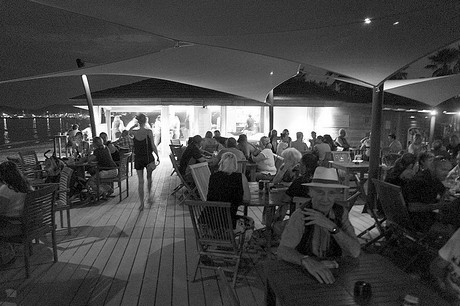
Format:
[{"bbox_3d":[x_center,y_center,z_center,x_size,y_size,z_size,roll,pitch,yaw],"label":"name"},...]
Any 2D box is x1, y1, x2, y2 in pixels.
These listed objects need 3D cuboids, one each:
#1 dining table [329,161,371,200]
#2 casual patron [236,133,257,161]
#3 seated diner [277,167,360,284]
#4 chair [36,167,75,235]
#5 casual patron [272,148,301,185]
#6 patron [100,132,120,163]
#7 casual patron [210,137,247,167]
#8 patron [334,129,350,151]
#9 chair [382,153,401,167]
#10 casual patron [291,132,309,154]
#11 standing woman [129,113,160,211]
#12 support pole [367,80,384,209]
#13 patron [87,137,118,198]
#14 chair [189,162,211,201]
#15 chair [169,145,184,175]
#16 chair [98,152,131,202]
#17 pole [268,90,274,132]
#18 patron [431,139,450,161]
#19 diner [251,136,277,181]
[{"bbox_3d":[2.420,0.584,5.936,0.800,0.740,0.740,1,7,9],"label":"dining table"},{"bbox_3d":[0.360,0.236,6.473,0.700,1.240,0.480,6,9,41],"label":"casual patron"},{"bbox_3d":[0.580,0.744,2.059,0.570,1.310,0.780,1,7,9],"label":"seated diner"},{"bbox_3d":[-2.520,0.701,4.228,0.550,0.900,0.510,-5,8,-37],"label":"chair"},{"bbox_3d":[0.800,0.527,4.242,0.500,1.190,0.700,6,9,41],"label":"casual patron"},{"bbox_3d":[-2.720,0.184,6.870,0.720,1.250,0.460,2,7,17],"label":"patron"},{"bbox_3d":[0.000,0.321,5.758,0.600,1.240,0.750,-1,7,-6],"label":"casual patron"},{"bbox_3d":[3.240,-0.034,8.855,0.520,1.330,0.700,1,7,6],"label":"patron"},{"bbox_3d":[3.460,0.427,6.744,0.470,0.900,0.570,-2,7,-20],"label":"chair"},{"bbox_3d":[1.620,0.142,7.217,0.520,1.250,0.720,2,7,17],"label":"casual patron"},{"bbox_3d":[-1.540,0.160,5.474,0.560,1.690,0.480,-1,7,-9],"label":"standing woman"},{"bbox_3d":[2.560,-0.146,5.389,0.170,2.350,0.170,0,7,0],"label":"support pole"},{"bbox_3d":[-2.520,0.286,6.097,0.750,1.230,0.500,1,7,5],"label":"patron"},{"bbox_3d":[-0.270,0.649,4.827,0.580,0.900,0.480,4,7,28],"label":"chair"},{"bbox_3d":[-1.230,0.230,8.442,0.580,0.870,0.470,5,8,35],"label":"chair"},{"bbox_3d":[-2.360,0.474,6.246,0.580,0.920,0.520,1,7,6],"label":"chair"},{"bbox_3d":[1.550,-1.050,11.455,0.170,2.750,0.170,0,7,0],"label":"pole"},{"bbox_3d":[3.620,0.376,5.382,0.720,1.220,0.520,-7,10,-45],"label":"patron"},{"bbox_3d":[0.640,0.318,6.077,0.750,1.270,0.500,2,7,14],"label":"diner"}]

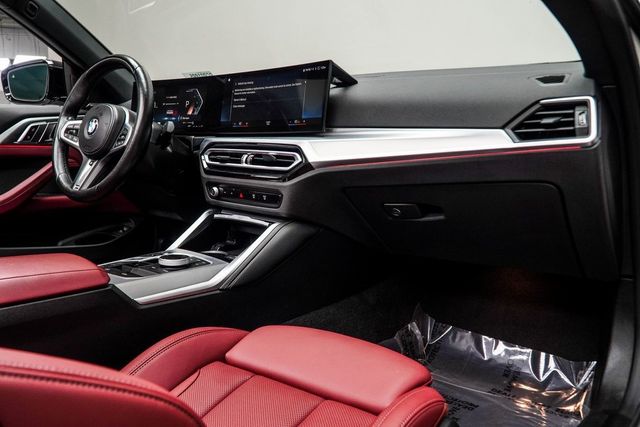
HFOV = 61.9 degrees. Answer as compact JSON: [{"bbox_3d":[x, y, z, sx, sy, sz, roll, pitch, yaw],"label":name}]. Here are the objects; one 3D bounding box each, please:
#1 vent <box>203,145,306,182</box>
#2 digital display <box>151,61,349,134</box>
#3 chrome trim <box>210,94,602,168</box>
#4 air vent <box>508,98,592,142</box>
[{"bbox_3d":[-0.145,-0.115,1.166,0.287,0.070,0.045,7,6,40],"label":"vent"},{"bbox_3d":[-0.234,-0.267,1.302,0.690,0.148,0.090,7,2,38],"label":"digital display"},{"bbox_3d":[0.048,-0.140,0.984,0.840,0.105,0.085,7,6,39],"label":"chrome trim"},{"bbox_3d":[0.334,-0.132,0.777,0.127,0.062,0.040,8,4,43],"label":"air vent"}]

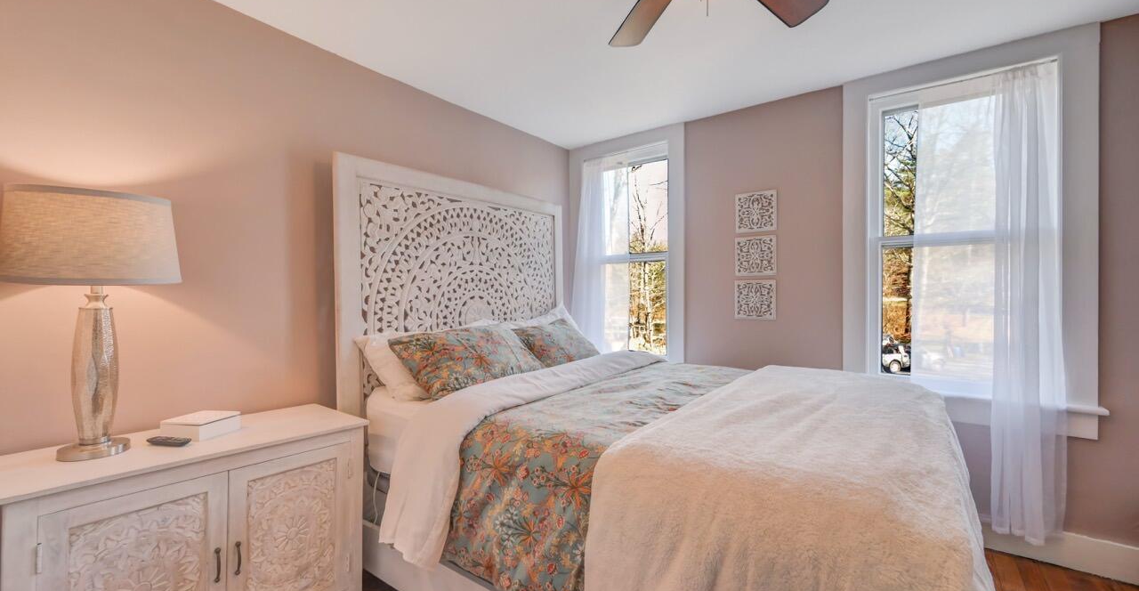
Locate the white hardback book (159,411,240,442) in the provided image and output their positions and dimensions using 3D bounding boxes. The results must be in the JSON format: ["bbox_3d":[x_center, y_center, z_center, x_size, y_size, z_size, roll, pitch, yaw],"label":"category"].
[{"bbox_3d":[-1.213,0.429,1.464,0.145,0.052,0.150,1,0,6],"label":"white hardback book"}]

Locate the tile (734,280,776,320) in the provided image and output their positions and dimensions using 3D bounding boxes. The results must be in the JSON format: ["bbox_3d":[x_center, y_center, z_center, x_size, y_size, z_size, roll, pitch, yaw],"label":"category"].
[{"bbox_3d":[1.104,0.026,2.629,0.231,0.233,0.016,0,0,38],"label":"tile"}]

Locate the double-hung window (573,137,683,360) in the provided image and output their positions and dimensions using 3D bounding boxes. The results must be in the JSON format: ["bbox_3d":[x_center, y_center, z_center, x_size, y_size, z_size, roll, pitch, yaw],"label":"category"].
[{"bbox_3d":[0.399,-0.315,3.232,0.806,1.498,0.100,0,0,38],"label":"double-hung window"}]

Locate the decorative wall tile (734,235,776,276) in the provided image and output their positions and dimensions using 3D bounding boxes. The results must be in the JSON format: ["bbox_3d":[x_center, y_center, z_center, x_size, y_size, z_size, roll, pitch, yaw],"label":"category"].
[{"bbox_3d":[1.107,-0.232,2.630,0.231,0.233,0.016,0,0,38],"label":"decorative wall tile"}]

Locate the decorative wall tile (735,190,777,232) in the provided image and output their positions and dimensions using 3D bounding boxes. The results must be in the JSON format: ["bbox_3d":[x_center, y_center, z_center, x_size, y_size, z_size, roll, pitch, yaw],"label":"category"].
[{"bbox_3d":[1.109,-0.495,2.631,0.231,0.234,0.016,0,0,38],"label":"decorative wall tile"}]

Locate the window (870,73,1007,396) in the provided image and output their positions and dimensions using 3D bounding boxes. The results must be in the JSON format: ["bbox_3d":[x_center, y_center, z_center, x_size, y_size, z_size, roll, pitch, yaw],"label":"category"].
[{"bbox_3d":[1.834,-0.289,2.118,0.665,1.457,0.100,0,0,38],"label":"window"}]

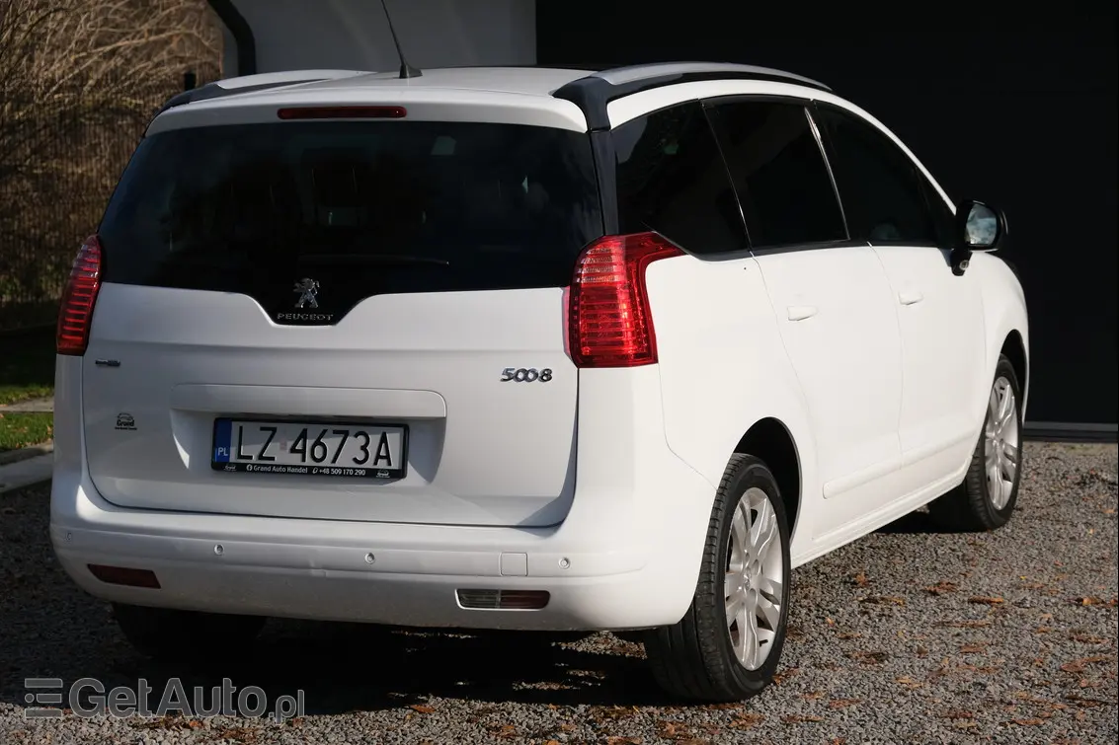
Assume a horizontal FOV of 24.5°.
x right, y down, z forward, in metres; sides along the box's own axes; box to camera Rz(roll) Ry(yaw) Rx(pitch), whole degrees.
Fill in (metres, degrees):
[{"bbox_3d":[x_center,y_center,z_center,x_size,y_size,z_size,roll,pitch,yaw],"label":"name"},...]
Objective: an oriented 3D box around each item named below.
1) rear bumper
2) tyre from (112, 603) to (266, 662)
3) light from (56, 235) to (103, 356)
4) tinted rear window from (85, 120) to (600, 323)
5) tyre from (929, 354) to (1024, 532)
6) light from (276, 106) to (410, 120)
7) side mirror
[{"bbox_3d":[-0.545,0.283,6.404,1.800,0.650,0.530,1,6,23],"label":"rear bumper"},{"bbox_3d":[-1.013,0.490,7.292,0.225,0.650,0.650,1,6,23],"label":"tyre"},{"bbox_3d":[-1.217,-0.214,6.710,0.215,0.315,0.310,1,6,23],"label":"light"},{"bbox_3d":[-0.560,-0.352,6.330,1.410,0.530,0.095,1,-18,23],"label":"tinted rear window"},{"bbox_3d":[1.480,0.246,9.175,0.225,0.650,0.650,1,6,23],"label":"tyre"},{"bbox_3d":[-0.540,-0.641,6.360,0.360,0.033,0.040,1,6,23],"label":"light"},{"bbox_3d":[1.371,-0.437,8.398,0.180,0.245,0.140,1,6,23],"label":"side mirror"}]

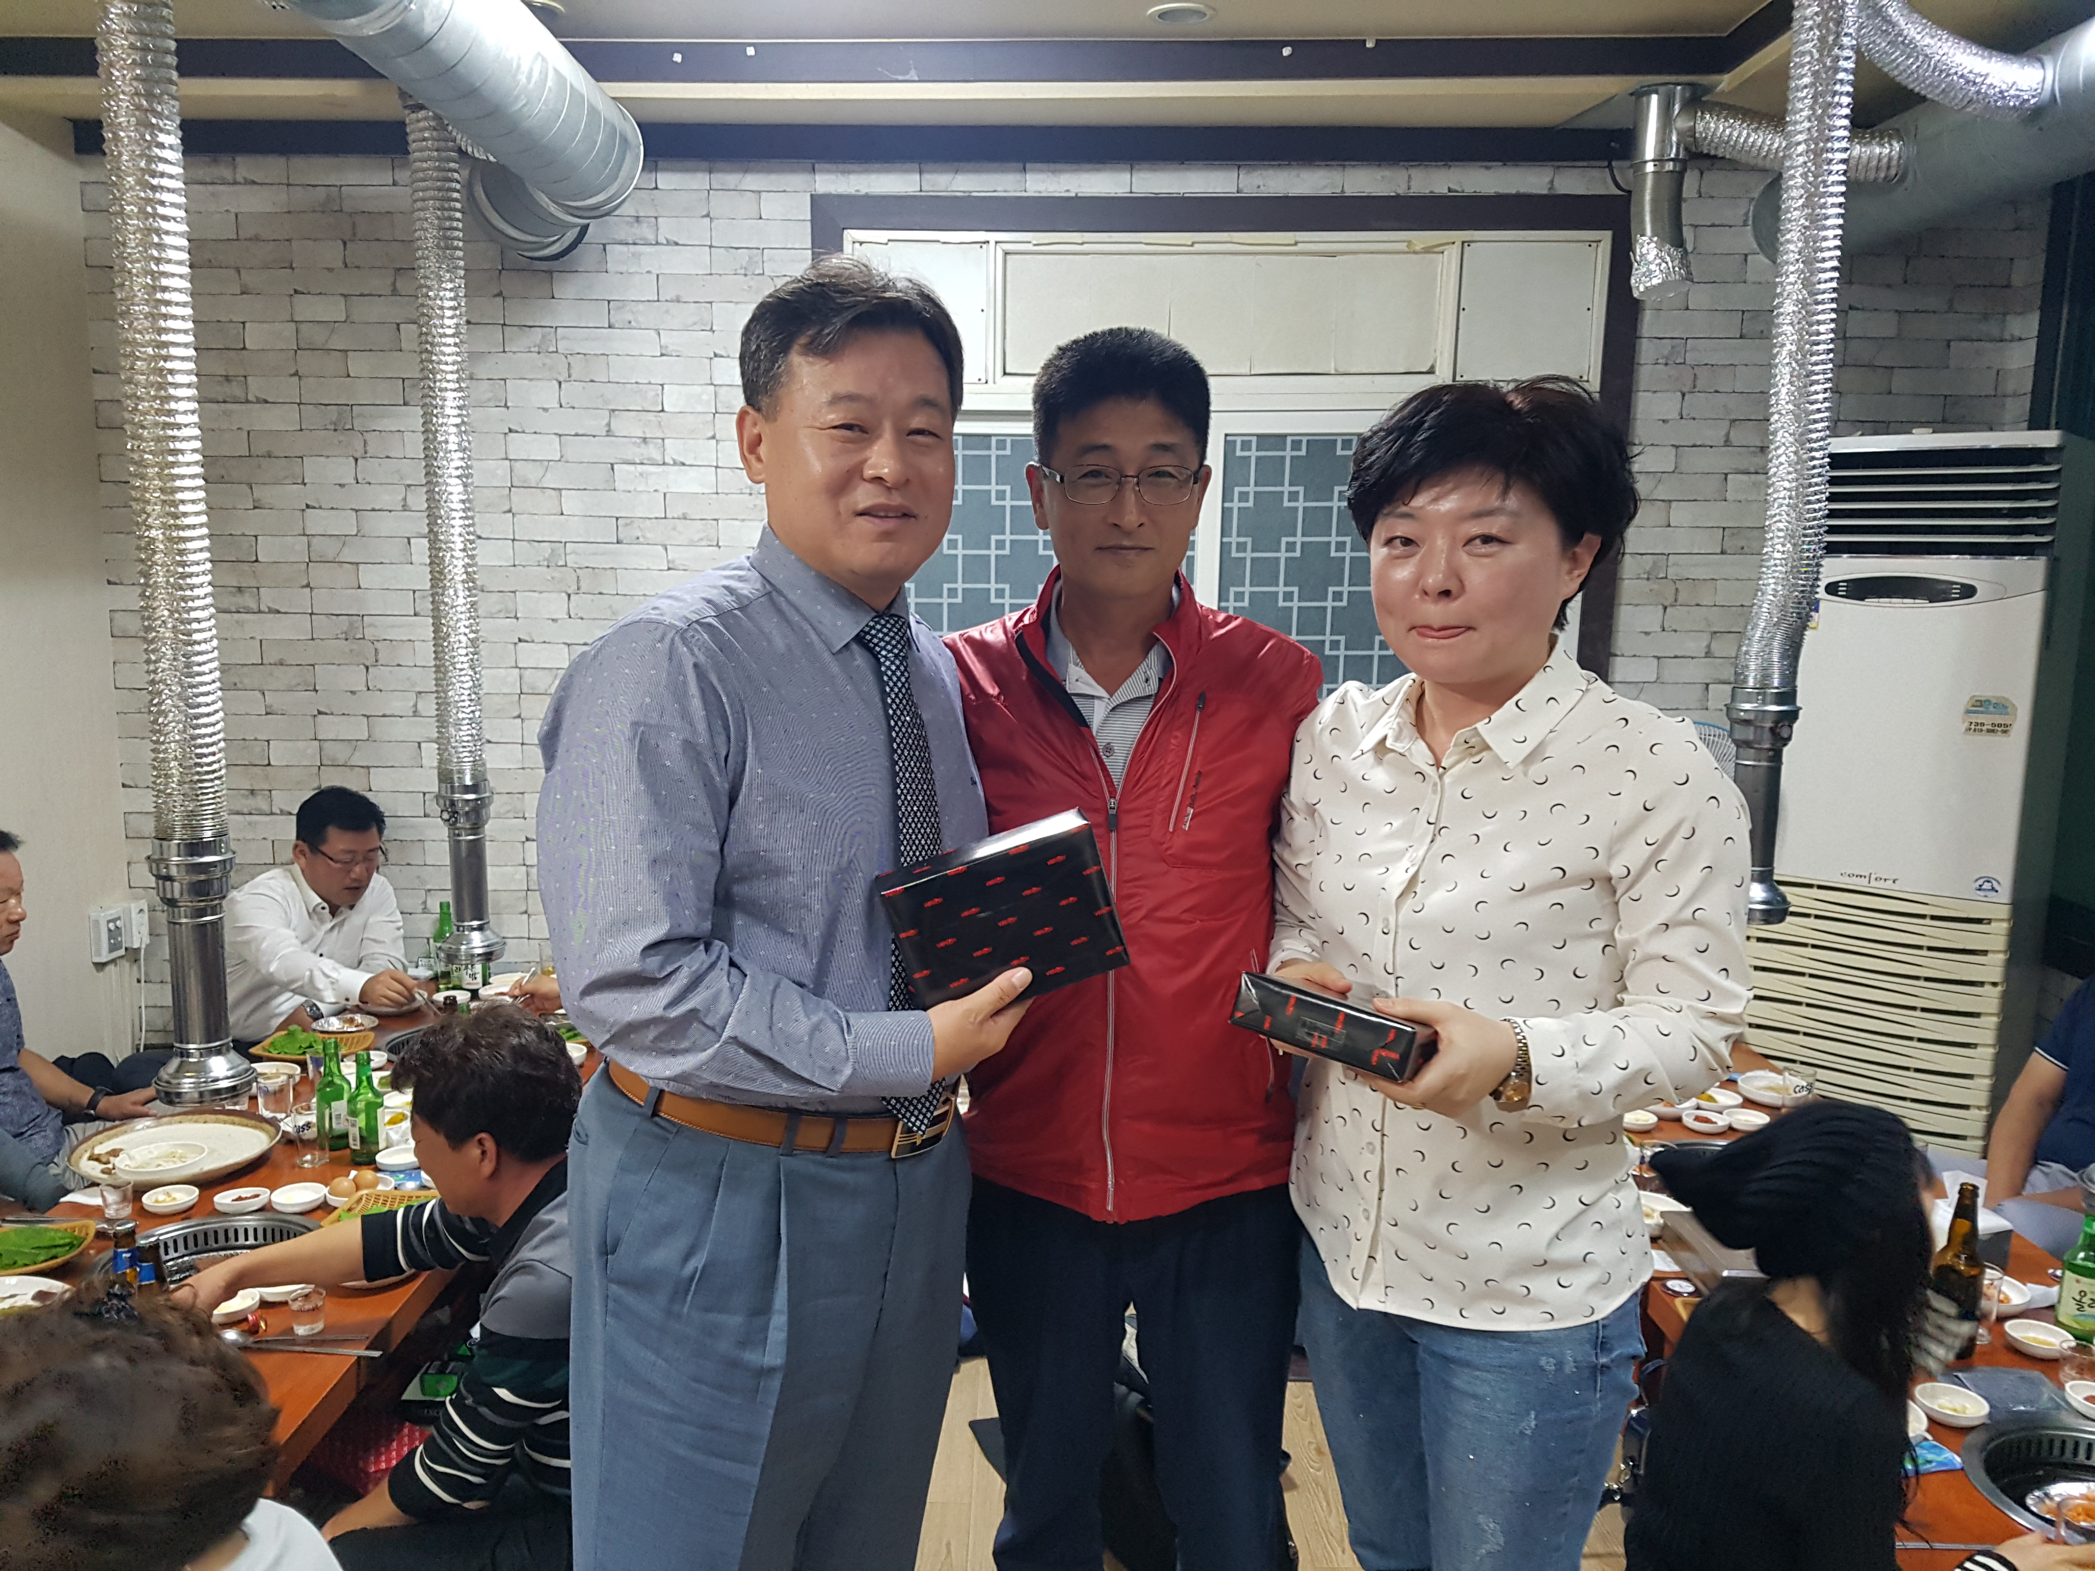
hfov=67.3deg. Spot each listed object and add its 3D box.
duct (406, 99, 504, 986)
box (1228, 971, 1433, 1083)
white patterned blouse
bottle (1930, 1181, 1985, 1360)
[{"bbox_3d":[-1.293,-0.505,3.406,0.165,1.862,0.165,1,9,-2],"label":"duct"},{"bbox_3d":[0.213,0.160,1.052,0.118,0.034,0.160,16,1,32],"label":"box"},{"bbox_3d":[0.382,0.150,1.325,0.430,0.560,0.330,6,10,32],"label":"white patterned blouse"},{"bbox_3d":[1.344,0.716,2.320,0.070,0.262,0.070,5,10,27],"label":"bottle"}]

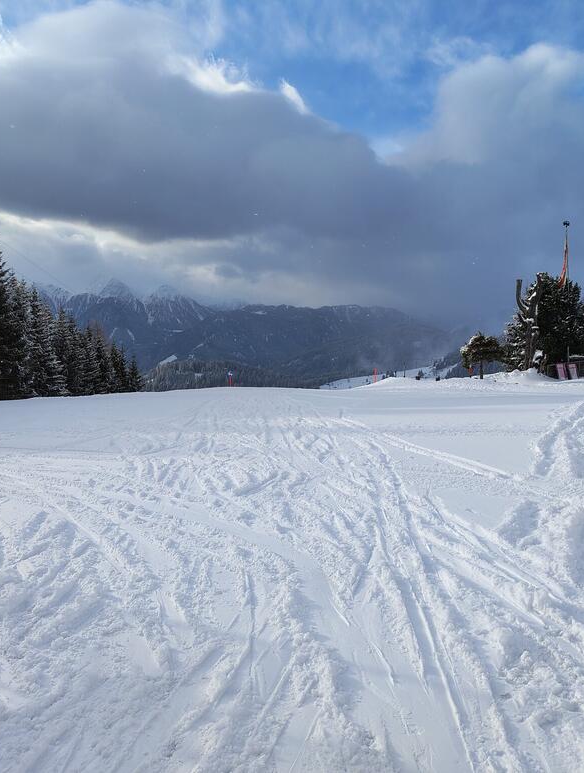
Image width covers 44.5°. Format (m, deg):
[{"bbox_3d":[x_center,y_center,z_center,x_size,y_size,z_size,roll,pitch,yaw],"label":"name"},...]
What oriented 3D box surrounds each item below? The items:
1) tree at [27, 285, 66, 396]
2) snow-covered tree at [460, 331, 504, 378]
[{"bbox_3d":[-22.340,-4.140,65.000,3.600,10.200,3.600,0,2,0],"label":"tree"},{"bbox_3d":[11.673,-1.910,44.000,2.700,2.800,2.600,0,2,0],"label":"snow-covered tree"}]

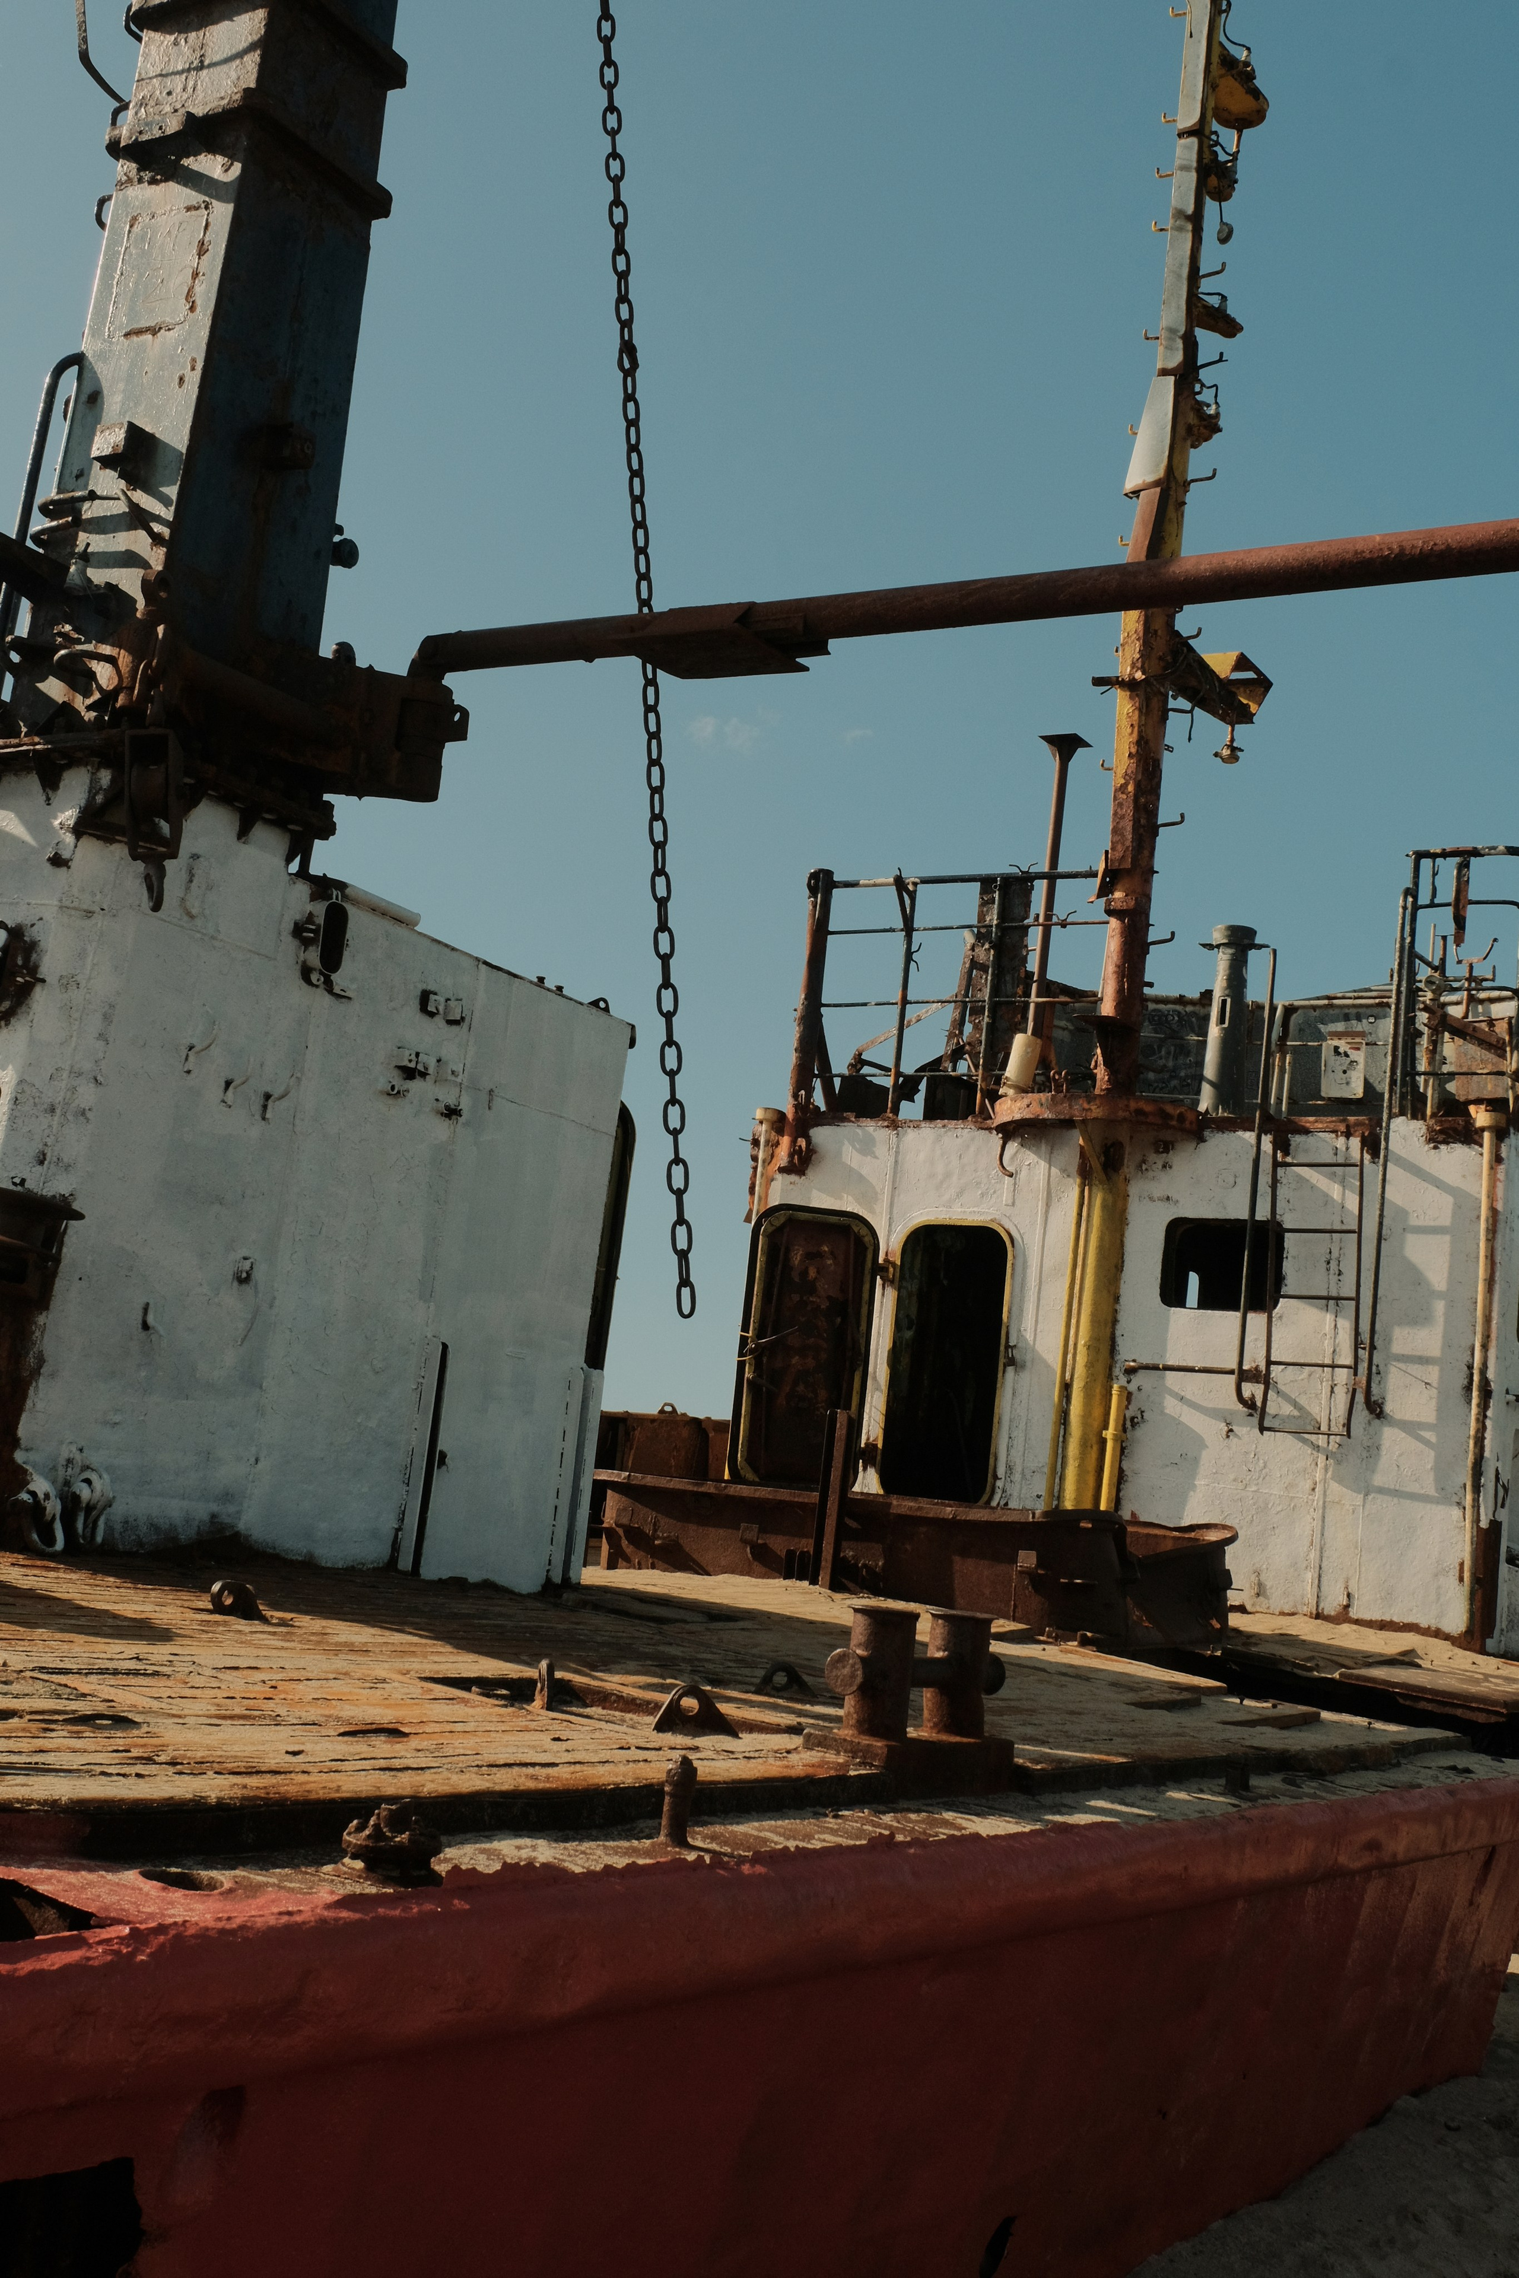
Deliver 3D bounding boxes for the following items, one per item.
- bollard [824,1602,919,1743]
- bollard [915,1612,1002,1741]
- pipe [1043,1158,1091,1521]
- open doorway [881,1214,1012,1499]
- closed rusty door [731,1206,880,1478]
[{"bbox_3d":[0.260,1.246,4.863,0.165,0.310,0.250,-1,-12,32],"label":"bollard"},{"bbox_3d":[0.516,1.340,5.235,0.165,0.310,0.250,-1,-12,32],"label":"bollard"},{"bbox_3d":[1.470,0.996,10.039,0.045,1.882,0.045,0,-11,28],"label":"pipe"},{"bbox_3d":[0.923,1.113,10.364,0.630,1.400,0.100,0,-11,28],"label":"open doorway"},{"bbox_3d":[0.235,1.046,10.400,0.660,1.400,0.090,4,-10,11],"label":"closed rusty door"}]

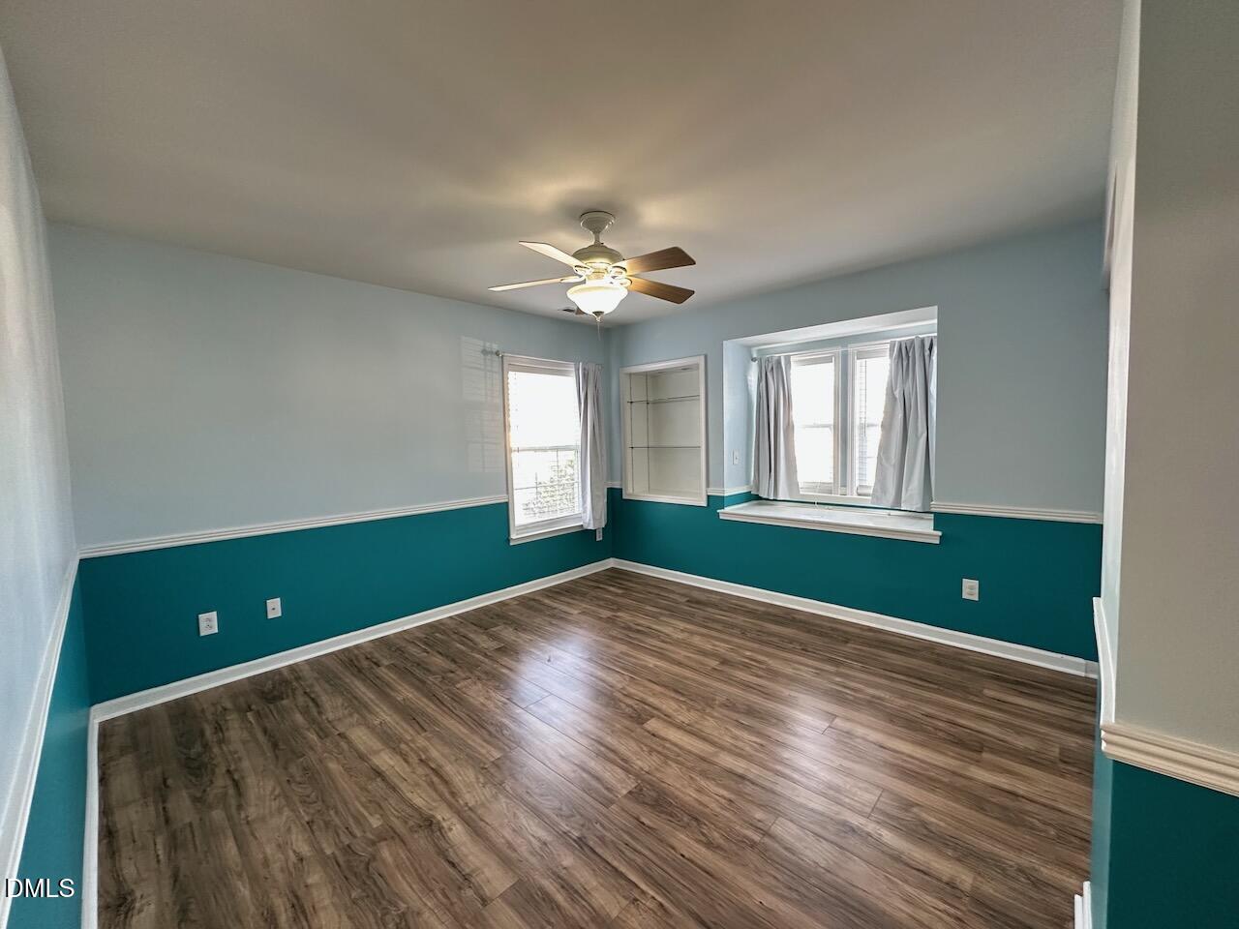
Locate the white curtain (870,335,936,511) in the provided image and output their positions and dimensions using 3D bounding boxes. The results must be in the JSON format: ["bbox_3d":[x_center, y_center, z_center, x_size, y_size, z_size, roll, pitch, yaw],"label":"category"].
[{"bbox_3d":[2.070,-0.287,3.643,0.450,1.245,0.100,2,5,44],"label":"white curtain"}]

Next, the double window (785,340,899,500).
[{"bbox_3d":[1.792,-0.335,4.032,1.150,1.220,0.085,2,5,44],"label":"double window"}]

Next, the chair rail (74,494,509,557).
[{"bbox_3d":[-1.804,0.364,3.354,0.026,0.058,2.485,2,5,44],"label":"chair rail"}]

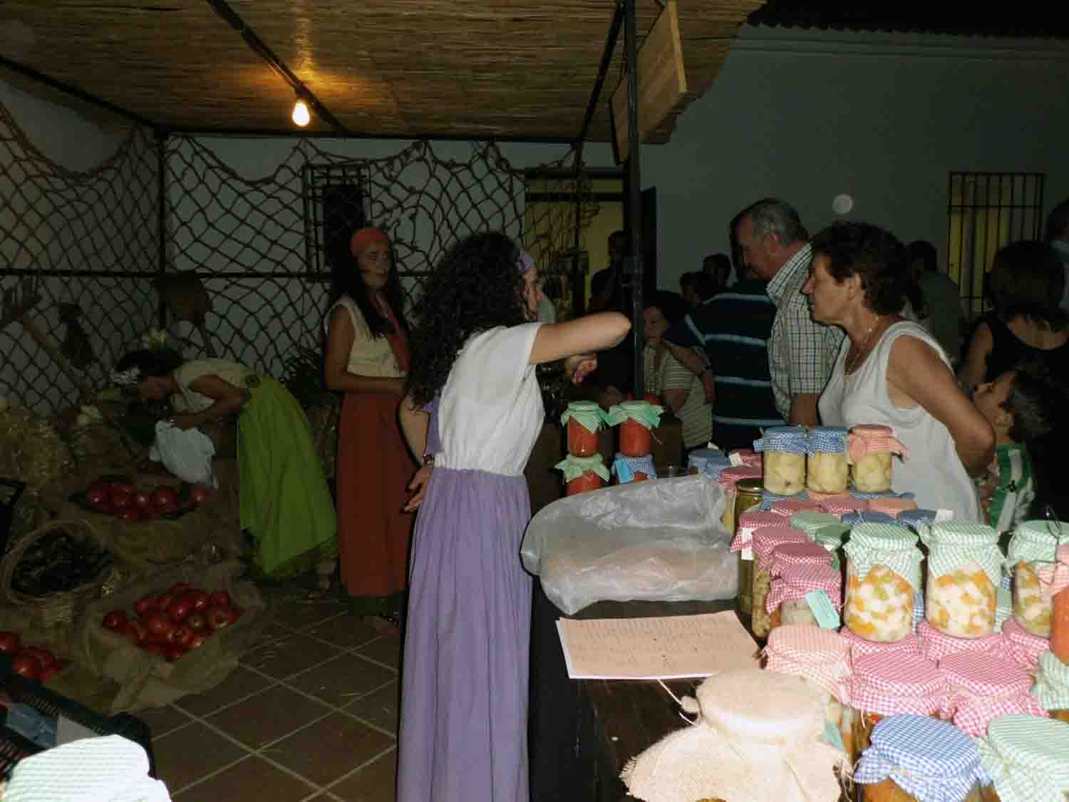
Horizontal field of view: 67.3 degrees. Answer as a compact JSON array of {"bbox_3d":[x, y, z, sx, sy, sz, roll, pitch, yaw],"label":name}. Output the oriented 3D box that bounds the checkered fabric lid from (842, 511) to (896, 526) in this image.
[{"bbox_3d":[0.619,0.232,1.488,0.096,0.034,0.096,0,7,0],"label":"checkered fabric lid"}]

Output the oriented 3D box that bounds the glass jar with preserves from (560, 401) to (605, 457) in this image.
[{"bbox_3d":[0.120,0.069,1.994,0.090,0.128,0.090,-1,7,0],"label":"glass jar with preserves"}]

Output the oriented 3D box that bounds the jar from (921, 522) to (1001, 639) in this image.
[{"bbox_3d":[0.497,0.206,0.937,0.084,0.115,0.084,-1,7,0],"label":"jar"}]

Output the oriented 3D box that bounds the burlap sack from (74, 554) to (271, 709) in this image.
[{"bbox_3d":[-1.371,0.851,3.001,0.680,0.280,0.660,-1,7,0],"label":"burlap sack"}]

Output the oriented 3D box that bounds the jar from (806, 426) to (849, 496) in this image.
[{"bbox_3d":[0.621,0.123,1.695,0.094,0.128,0.092,0,7,0],"label":"jar"}]

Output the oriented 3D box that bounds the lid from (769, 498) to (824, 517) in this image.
[{"bbox_3d":[0.469,0.202,1.436,0.092,0.035,0.092,0,8,0],"label":"lid"}]

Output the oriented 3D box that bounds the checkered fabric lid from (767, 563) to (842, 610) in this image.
[{"bbox_3d":[0.388,0.268,1.139,0.095,0.050,0.095,-1,7,0],"label":"checkered fabric lid"}]

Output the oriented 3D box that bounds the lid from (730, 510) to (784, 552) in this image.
[{"bbox_3d":[0.380,0.222,1.357,0.093,0.053,0.090,0,8,0],"label":"lid"}]

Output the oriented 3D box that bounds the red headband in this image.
[{"bbox_3d":[-0.669,-0.633,3.194,0.155,0.120,0.175,-5,8,-27],"label":"red headband"}]

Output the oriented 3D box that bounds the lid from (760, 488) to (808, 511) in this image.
[{"bbox_3d":[0.500,0.202,1.592,0.098,0.045,0.098,-1,7,0],"label":"lid"}]

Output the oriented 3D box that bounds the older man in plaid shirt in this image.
[{"bbox_3d":[0.782,0.264,2.416,0.400,1.695,0.500,1,8,12],"label":"older man in plaid shirt"}]

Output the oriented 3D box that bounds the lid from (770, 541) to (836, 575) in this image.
[{"bbox_3d":[0.409,0.252,1.230,0.098,0.048,0.098,-1,7,0],"label":"lid"}]

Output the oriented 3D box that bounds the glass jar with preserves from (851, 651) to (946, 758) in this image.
[{"bbox_3d":[0.374,0.345,0.829,0.089,0.155,0.089,0,8,0],"label":"glass jar with preserves"}]

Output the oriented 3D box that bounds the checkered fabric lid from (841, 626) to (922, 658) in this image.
[{"bbox_3d":[0.420,0.301,0.974,0.106,0.036,0.106,0,7,0],"label":"checkered fabric lid"}]

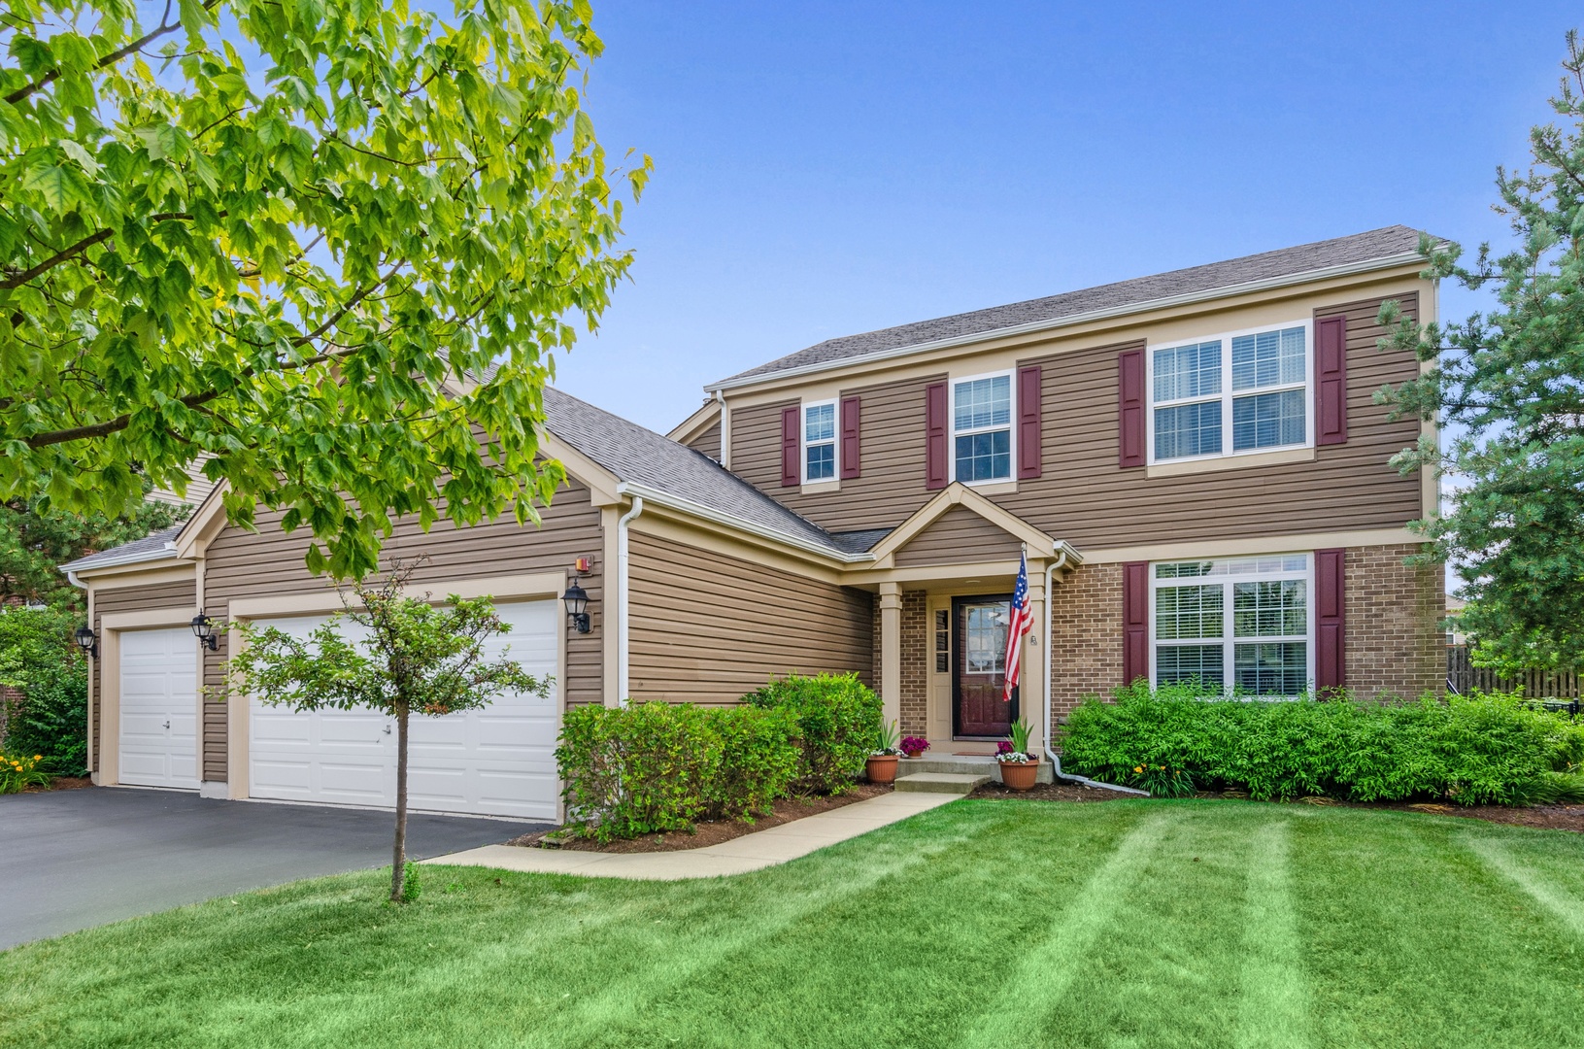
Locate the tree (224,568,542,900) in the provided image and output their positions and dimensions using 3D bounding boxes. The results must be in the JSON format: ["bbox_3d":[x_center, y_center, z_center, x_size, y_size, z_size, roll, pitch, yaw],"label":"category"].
[{"bbox_3d":[-2.638,1.397,5.600,1.970,2.270,1.900,3,-6,-25],"label":"tree"}]

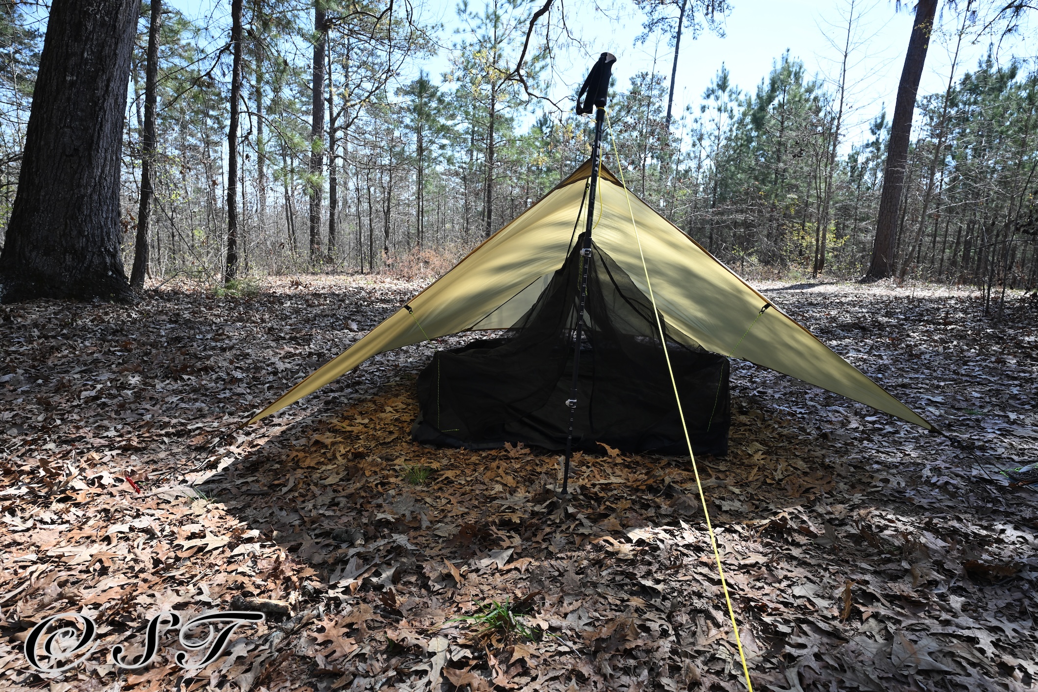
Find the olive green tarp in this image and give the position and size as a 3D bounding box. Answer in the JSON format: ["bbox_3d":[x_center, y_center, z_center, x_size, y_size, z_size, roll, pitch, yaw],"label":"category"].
[{"bbox_3d":[0.247,-0.277,2.842,2.089,0.859,2.538,2,10,1],"label":"olive green tarp"}]

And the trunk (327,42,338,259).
[{"bbox_3d":[-4.922,-4.968,15.026,0.240,5.745,0.240,2,10,0],"label":"trunk"}]

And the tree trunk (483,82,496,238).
[{"bbox_3d":[-0.806,-4.837,16.570,0.180,5.205,0.180,2,10,0],"label":"tree trunk"}]

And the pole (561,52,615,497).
[{"bbox_3d":[0.159,-0.150,1.536,0.092,1.202,0.065,6,7,8],"label":"pole"}]

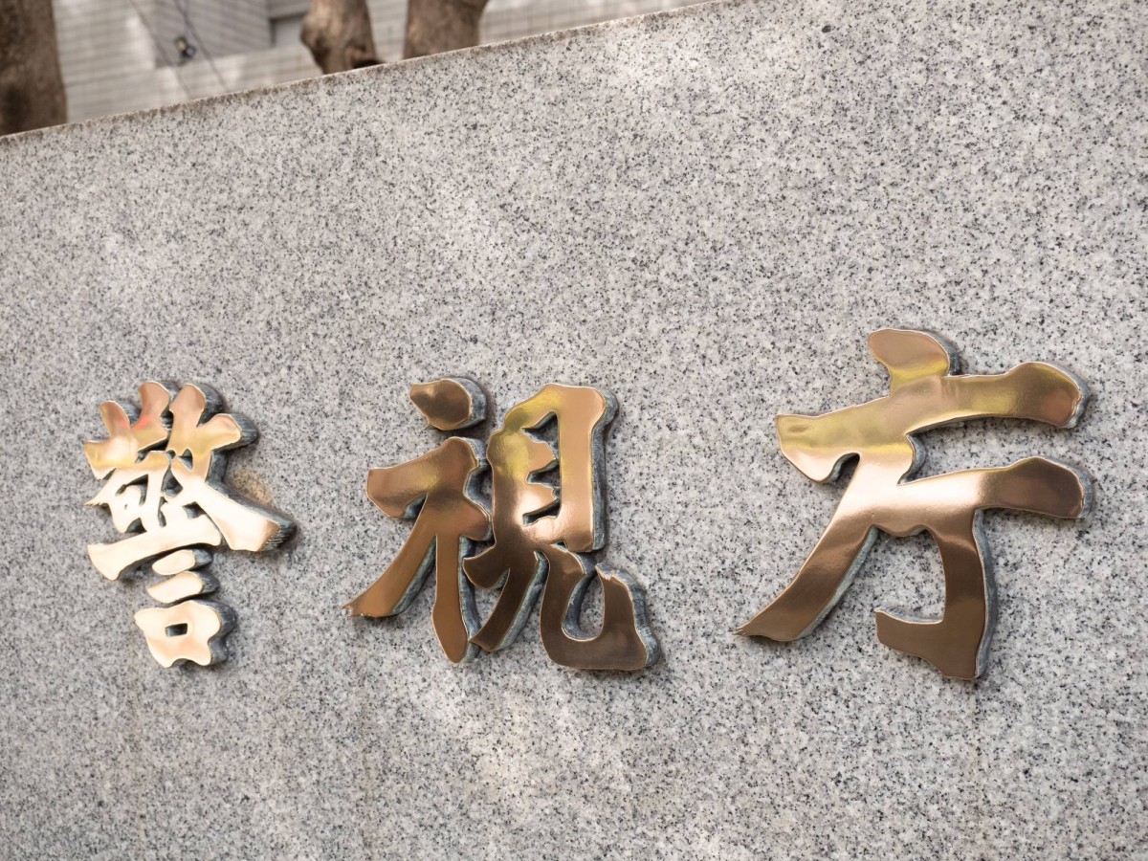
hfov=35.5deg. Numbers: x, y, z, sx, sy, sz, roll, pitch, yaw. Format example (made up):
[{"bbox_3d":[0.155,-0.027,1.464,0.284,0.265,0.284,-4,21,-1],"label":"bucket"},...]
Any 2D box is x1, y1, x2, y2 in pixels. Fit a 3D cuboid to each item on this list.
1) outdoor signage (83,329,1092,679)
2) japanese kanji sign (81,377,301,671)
[{"bbox_3d":[-0.073,0.099,2.057,1.332,0.373,0.031,-3,0,31],"label":"outdoor signage"},{"bbox_3d":[-0.499,0.120,2.317,0.333,0.373,0.031,-3,0,31],"label":"japanese kanji sign"}]

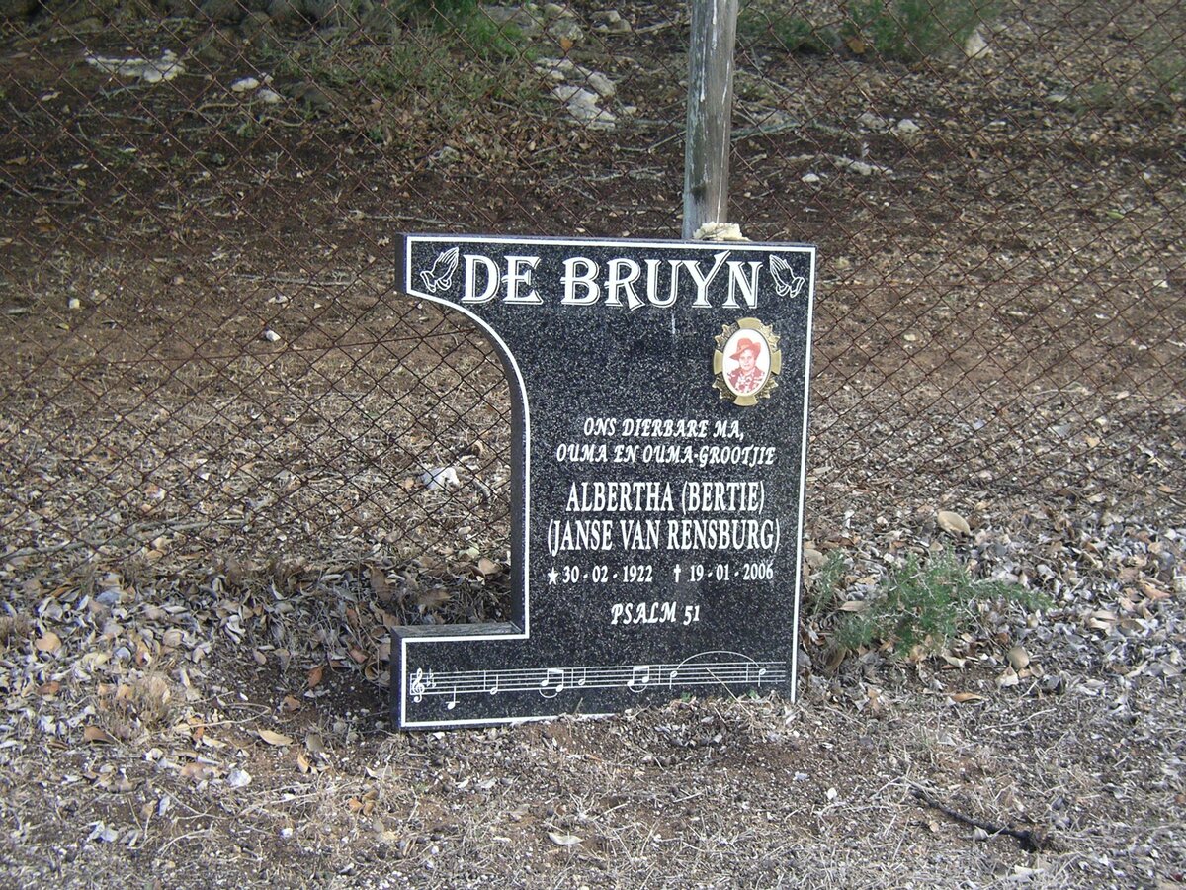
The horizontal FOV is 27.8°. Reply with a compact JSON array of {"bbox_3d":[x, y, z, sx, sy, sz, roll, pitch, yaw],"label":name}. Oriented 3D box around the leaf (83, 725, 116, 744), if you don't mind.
[{"bbox_3d":[-0.834,0.488,4.052,0.053,0.022,0.038,2,12,0],"label":"leaf"}]

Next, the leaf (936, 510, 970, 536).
[{"bbox_3d":[0.843,0.181,5.595,0.078,0.036,0.050,2,12,0],"label":"leaf"}]

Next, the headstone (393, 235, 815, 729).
[{"bbox_3d":[0.017,0.064,4.232,0.732,0.850,0.087,0,8,-15],"label":"headstone"}]

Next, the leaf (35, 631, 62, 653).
[{"bbox_3d":[-1.026,0.371,4.513,0.052,0.028,0.040,2,12,0],"label":"leaf"}]

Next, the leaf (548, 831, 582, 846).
[{"bbox_3d":[-0.043,0.606,3.687,0.051,0.017,0.035,2,12,0],"label":"leaf"}]

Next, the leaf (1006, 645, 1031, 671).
[{"bbox_3d":[0.818,0.409,4.611,0.045,0.036,0.035,2,12,0],"label":"leaf"}]

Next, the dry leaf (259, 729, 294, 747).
[{"bbox_3d":[-0.539,0.496,4.072,0.060,0.018,0.037,2,12,0],"label":"dry leaf"}]

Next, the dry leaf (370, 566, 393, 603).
[{"bbox_3d":[-0.431,0.285,4.894,0.048,0.062,0.035,2,12,0],"label":"dry leaf"}]

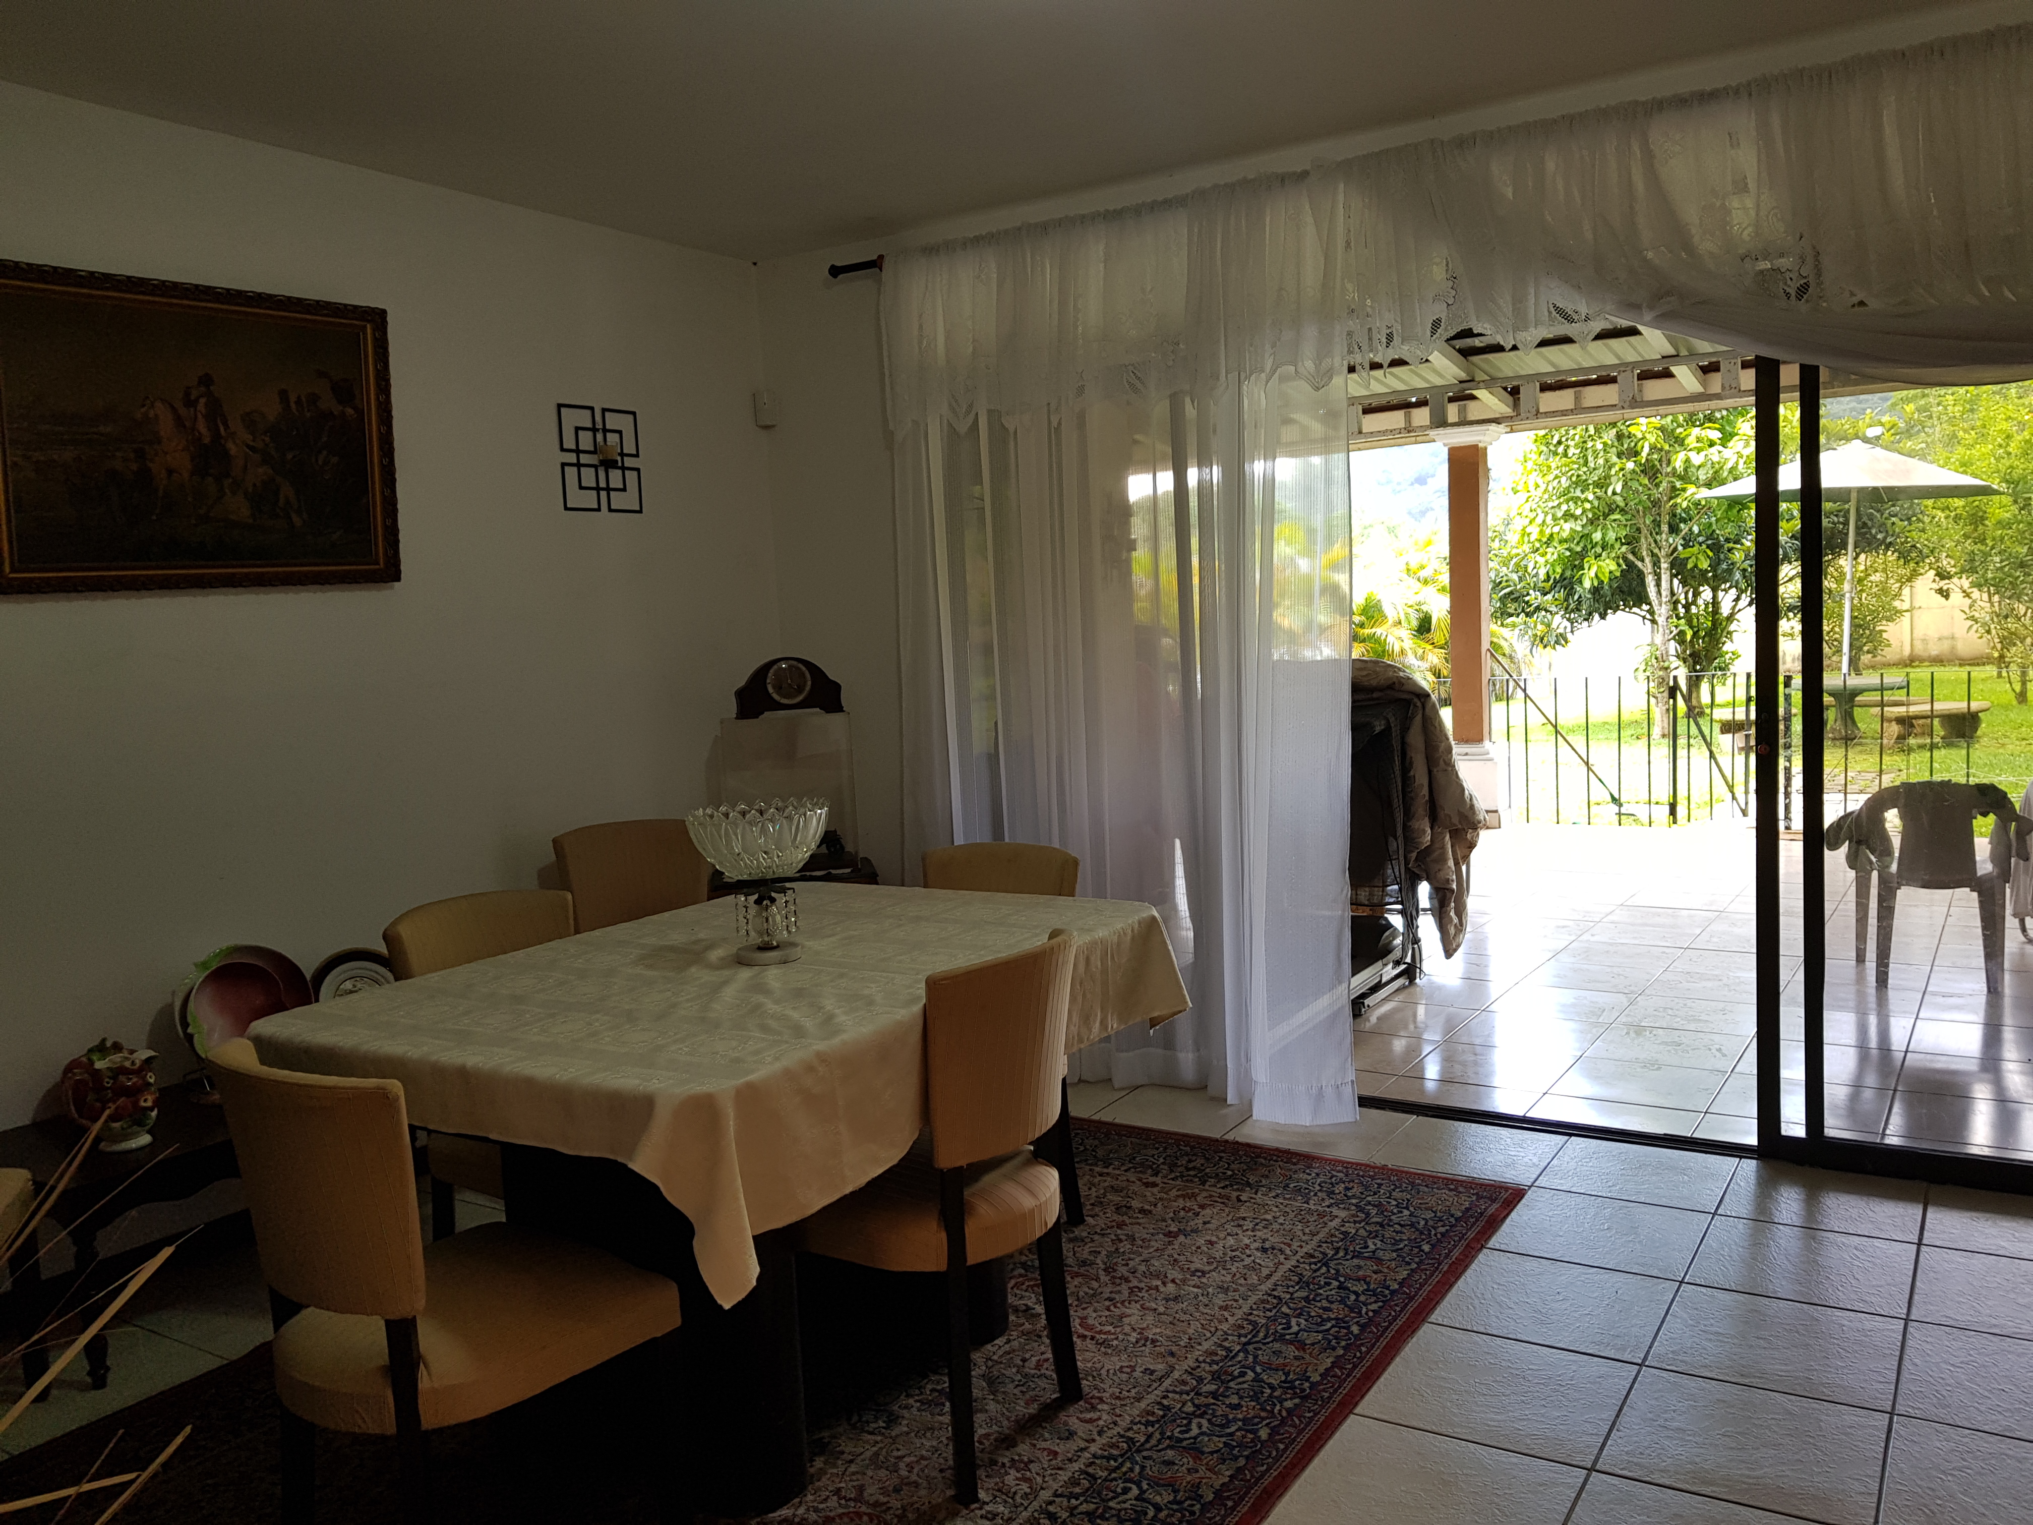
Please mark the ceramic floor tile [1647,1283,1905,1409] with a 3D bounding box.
[{"bbox_3d":[1.447,1.106,2.902,0.403,0.010,0.403,0,6,34],"label":"ceramic floor tile"}]

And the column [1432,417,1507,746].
[{"bbox_3d":[3.080,-1.190,10.372,0.359,2.118,0.359,0,6,34],"label":"column"}]

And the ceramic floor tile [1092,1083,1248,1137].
[{"bbox_3d":[0.481,1.003,4.410,0.418,0.012,0.410,0,6,33],"label":"ceramic floor tile"}]

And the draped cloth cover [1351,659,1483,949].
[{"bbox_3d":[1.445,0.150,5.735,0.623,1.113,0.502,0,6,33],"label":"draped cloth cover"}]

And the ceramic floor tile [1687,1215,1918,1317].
[{"bbox_3d":[1.672,1.066,3.242,0.403,0.010,0.403,0,6,34],"label":"ceramic floor tile"}]

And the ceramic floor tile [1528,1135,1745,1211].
[{"bbox_3d":[1.556,1.026,3.809,0.403,0.010,0.403,0,6,34],"label":"ceramic floor tile"}]

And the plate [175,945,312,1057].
[{"bbox_3d":[-1.787,0.583,3.556,0.322,0.322,0.080,-8,-7,-45],"label":"plate"}]

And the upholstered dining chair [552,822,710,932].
[{"bbox_3d":[-1.022,0.659,4.446,0.480,0.880,0.540,-6,5,-29],"label":"upholstered dining chair"}]

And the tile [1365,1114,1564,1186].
[{"bbox_3d":[1.214,1.025,4.035,0.403,0.010,0.403,0,6,34],"label":"tile"}]

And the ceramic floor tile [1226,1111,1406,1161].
[{"bbox_3d":[0.830,1.004,4.183,0.414,0.012,0.410,0,6,33],"label":"ceramic floor tile"}]

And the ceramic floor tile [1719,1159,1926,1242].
[{"bbox_3d":[1.897,1.027,3.582,0.403,0.010,0.403,0,6,34],"label":"ceramic floor tile"}]

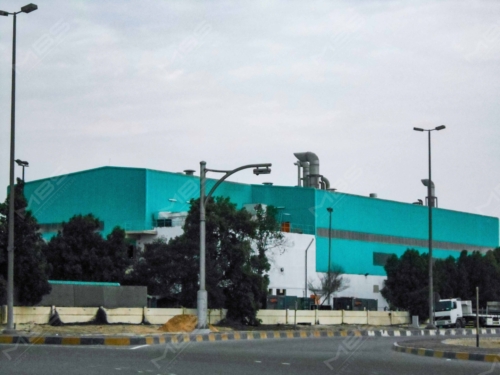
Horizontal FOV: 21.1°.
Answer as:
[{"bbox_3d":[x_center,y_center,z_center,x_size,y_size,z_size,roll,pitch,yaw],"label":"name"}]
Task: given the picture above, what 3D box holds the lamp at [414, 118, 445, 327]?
[{"bbox_3d":[12.856,2.798,95.740,2.570,14.420,0.440,-2,-6,19],"label":"lamp"}]

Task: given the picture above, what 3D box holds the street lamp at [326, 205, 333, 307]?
[{"bbox_3d":[7.055,6.831,119.541,0.530,10.310,1.070,0,-6,0],"label":"street lamp"}]

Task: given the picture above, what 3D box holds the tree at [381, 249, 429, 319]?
[{"bbox_3d":[14.950,9.440,130.000,4.800,7.100,4.800,0,-5,0],"label":"tree"}]

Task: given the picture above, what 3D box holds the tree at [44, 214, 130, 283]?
[{"bbox_3d":[-11.257,5.588,93.481,6.010,7.440,6.010,0,-6,0],"label":"tree"}]

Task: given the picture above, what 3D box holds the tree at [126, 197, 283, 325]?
[{"bbox_3d":[-2.951,4.766,87.767,10.090,8.390,7.760,0,-6,0],"label":"tree"}]

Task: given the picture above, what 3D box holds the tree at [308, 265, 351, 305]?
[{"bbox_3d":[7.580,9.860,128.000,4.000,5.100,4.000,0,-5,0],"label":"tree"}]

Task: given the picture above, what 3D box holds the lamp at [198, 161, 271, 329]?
[{"bbox_3d":[-0.798,2.983,70.925,3.980,8.890,0.480,-2,-6,18],"label":"lamp"}]

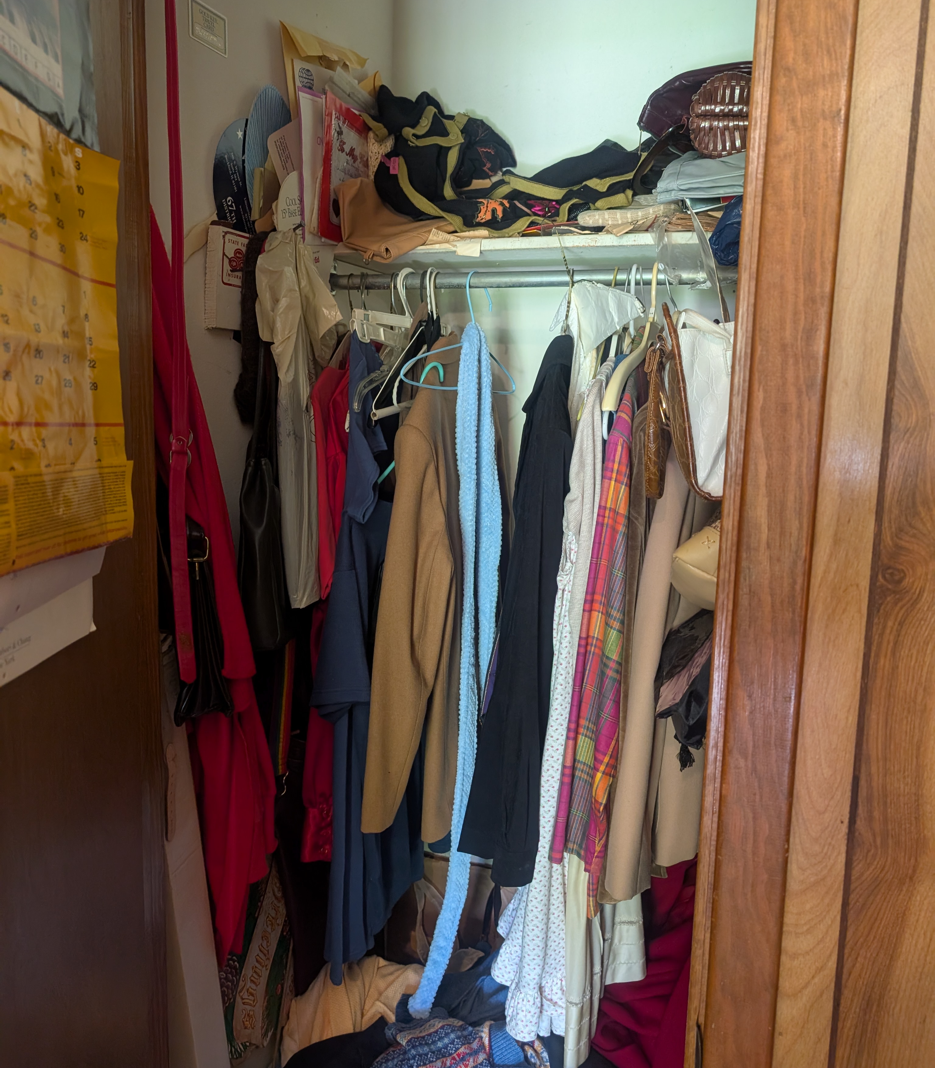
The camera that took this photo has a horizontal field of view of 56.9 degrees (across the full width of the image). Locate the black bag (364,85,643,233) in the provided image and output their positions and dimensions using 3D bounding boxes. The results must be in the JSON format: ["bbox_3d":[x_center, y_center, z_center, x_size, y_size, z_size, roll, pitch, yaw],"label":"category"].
[{"bbox_3d":[0.068,-0.649,1.488,0.490,0.280,0.250,3,8,13],"label":"black bag"}]

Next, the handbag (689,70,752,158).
[{"bbox_3d":[0.425,-0.677,1.392,0.175,0.145,0.120,3,8,13],"label":"handbag"}]

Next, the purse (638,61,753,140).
[{"bbox_3d":[0.427,-0.720,1.457,0.320,0.180,0.110,3,8,13],"label":"purse"}]

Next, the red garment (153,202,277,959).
[{"bbox_3d":[-0.359,0.074,1.163,0.140,1.030,0.290,4,8,18],"label":"red garment"}]

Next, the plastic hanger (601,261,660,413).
[{"bbox_3d":[0.299,-0.320,1.413,0.040,0.240,0.440,5,8,24],"label":"plastic hanger"}]

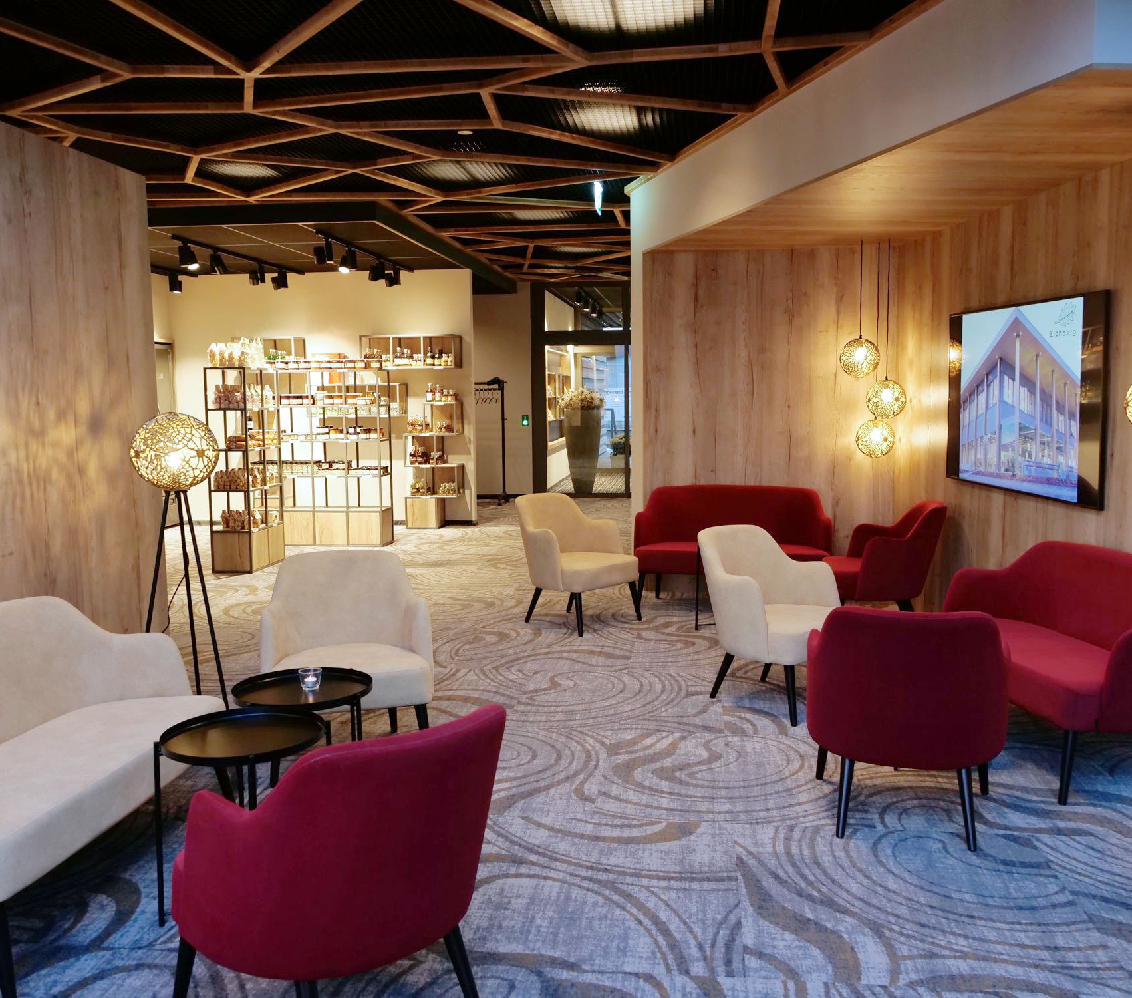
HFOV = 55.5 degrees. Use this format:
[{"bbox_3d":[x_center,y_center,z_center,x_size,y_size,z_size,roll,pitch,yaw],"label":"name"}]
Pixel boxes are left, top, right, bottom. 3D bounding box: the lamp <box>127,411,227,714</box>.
[{"bbox_3d":[-1.577,0.338,4.409,0.420,1.425,0.400,-1,6,0],"label":"lamp"}]

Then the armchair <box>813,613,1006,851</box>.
[{"bbox_3d":[1.160,0.700,3.674,0.665,0.800,0.680,1,6,16],"label":"armchair"}]

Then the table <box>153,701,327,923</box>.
[{"bbox_3d":[-0.915,0.918,3.095,0.460,0.535,0.460,-3,7,-22],"label":"table"}]

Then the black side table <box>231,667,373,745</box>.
[{"bbox_3d":[-0.851,0.868,3.537,0.460,0.540,0.460,-1,6,0],"label":"black side table"}]

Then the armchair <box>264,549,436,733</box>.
[{"bbox_3d":[-0.888,0.649,4.368,0.665,0.800,0.680,-2,6,-14],"label":"armchair"}]

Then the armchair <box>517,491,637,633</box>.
[{"bbox_3d":[0.053,0.379,6.802,0.680,0.800,0.665,5,8,41],"label":"armchair"}]

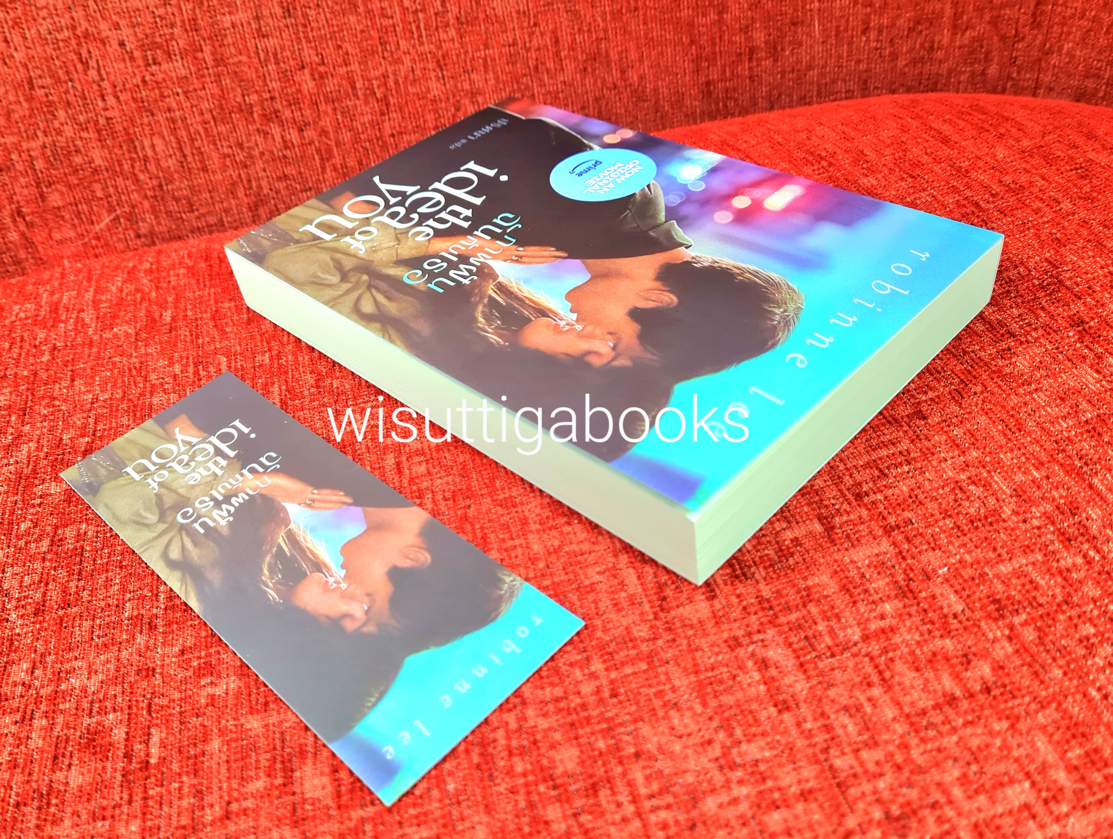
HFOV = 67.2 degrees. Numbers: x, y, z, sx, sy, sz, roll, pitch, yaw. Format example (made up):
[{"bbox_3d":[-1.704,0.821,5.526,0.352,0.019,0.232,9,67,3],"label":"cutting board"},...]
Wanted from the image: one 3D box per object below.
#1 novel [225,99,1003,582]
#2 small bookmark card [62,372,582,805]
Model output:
[{"bbox_3d":[0.007,-0.050,0.278,0.210,0.024,0.142,29,54,36],"label":"novel"},{"bbox_3d":[-0.069,0.031,0.216,0.151,0.002,0.056,28,51,33],"label":"small bookmark card"}]

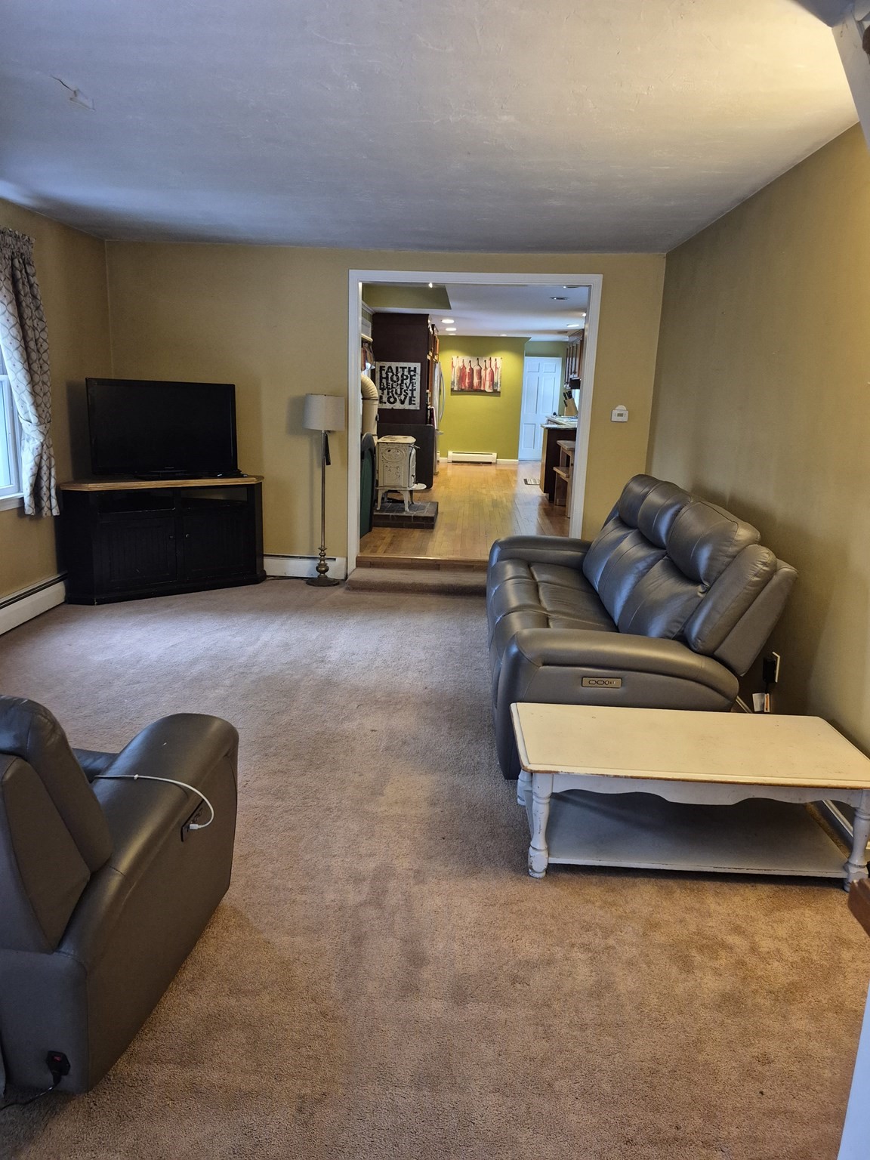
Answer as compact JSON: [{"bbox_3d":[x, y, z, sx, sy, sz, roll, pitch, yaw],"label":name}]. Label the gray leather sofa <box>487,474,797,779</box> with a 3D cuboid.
[{"bbox_3d":[0.910,0.093,4.221,1.130,1.075,2.180,2,14,2],"label":"gray leather sofa"}]

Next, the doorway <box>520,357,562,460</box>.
[{"bbox_3d":[2.097,-3.368,15.279,0.760,2.027,0.090,2,14,2],"label":"doorway"}]

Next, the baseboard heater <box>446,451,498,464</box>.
[{"bbox_3d":[0.724,-2.333,14.713,0.919,0.207,0.080,2,14,2],"label":"baseboard heater"}]

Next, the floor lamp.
[{"bbox_3d":[-0.885,-0.712,6.237,0.315,1.540,0.315,2,14,2],"label":"floor lamp"}]

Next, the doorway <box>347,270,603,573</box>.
[{"bbox_3d":[0.275,-1.216,6.283,1.952,2.400,0.150,2,14,2],"label":"doorway"}]

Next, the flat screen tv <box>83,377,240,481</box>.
[{"bbox_3d":[-2.003,-1.117,5.776,1.035,0.725,0.220,-6,16,-29],"label":"flat screen tv"}]

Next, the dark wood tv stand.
[{"bbox_3d":[-2.152,-0.390,6.165,1.470,0.875,0.660,-8,17,-33],"label":"dark wood tv stand"}]

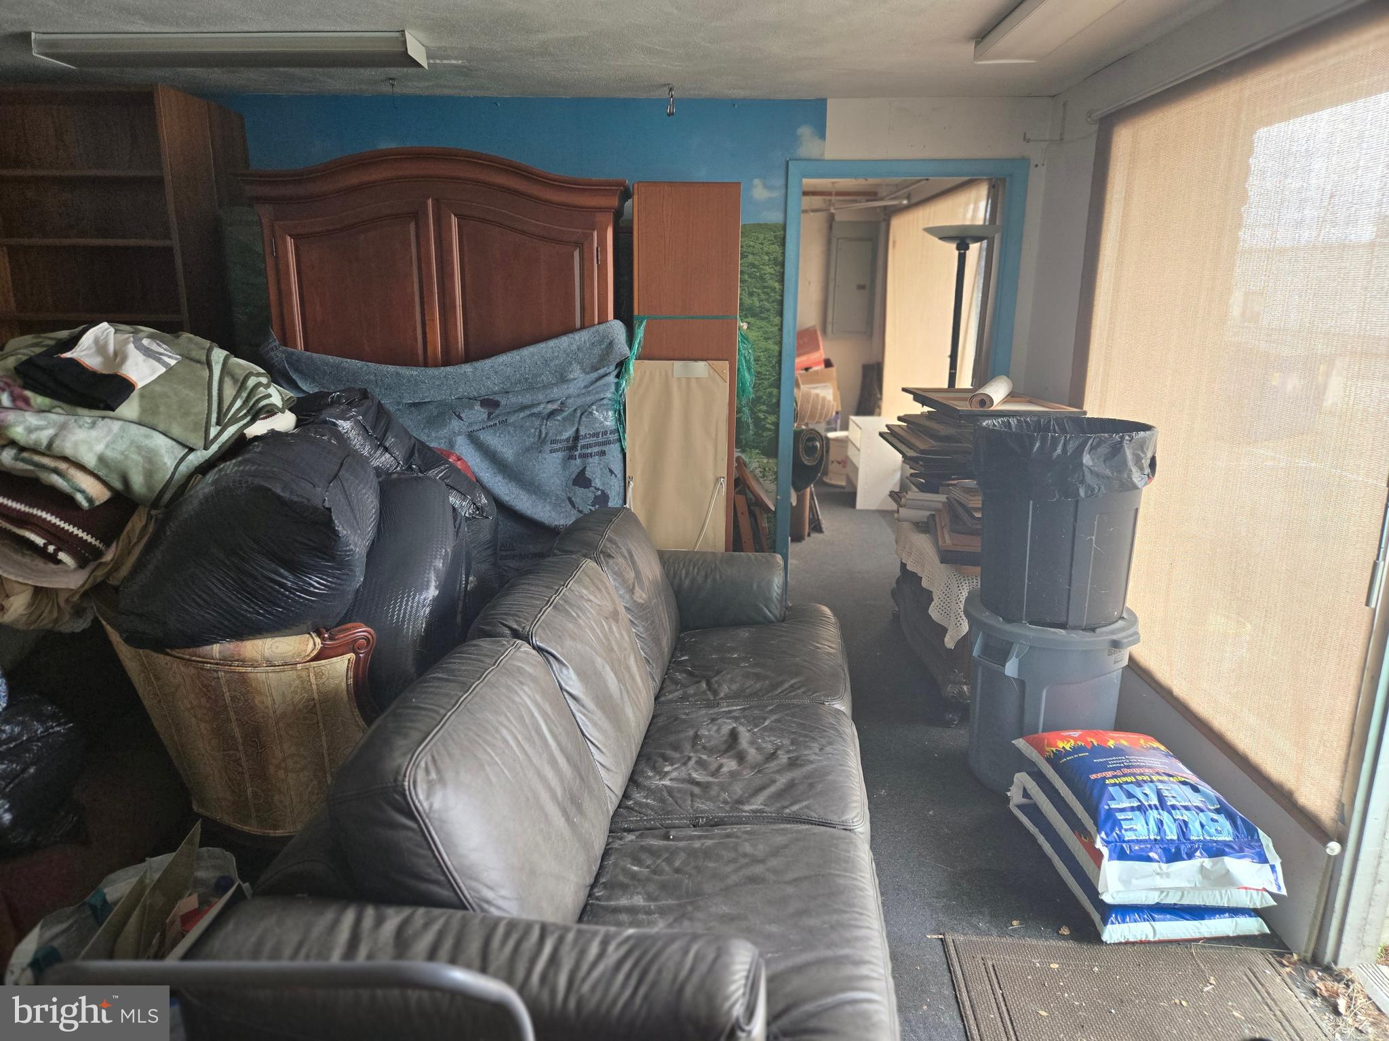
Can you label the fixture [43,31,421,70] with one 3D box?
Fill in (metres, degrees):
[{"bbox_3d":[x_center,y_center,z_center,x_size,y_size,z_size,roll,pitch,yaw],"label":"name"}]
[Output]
[{"bbox_3d":[-1.530,-1.568,3.077,1.220,0.070,0.220,1,15,1],"label":"fixture"}]

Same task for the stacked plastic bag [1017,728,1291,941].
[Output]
[{"bbox_3d":[1.238,0.844,2.587,0.470,0.320,0.600,-1,15,-3],"label":"stacked plastic bag"}]

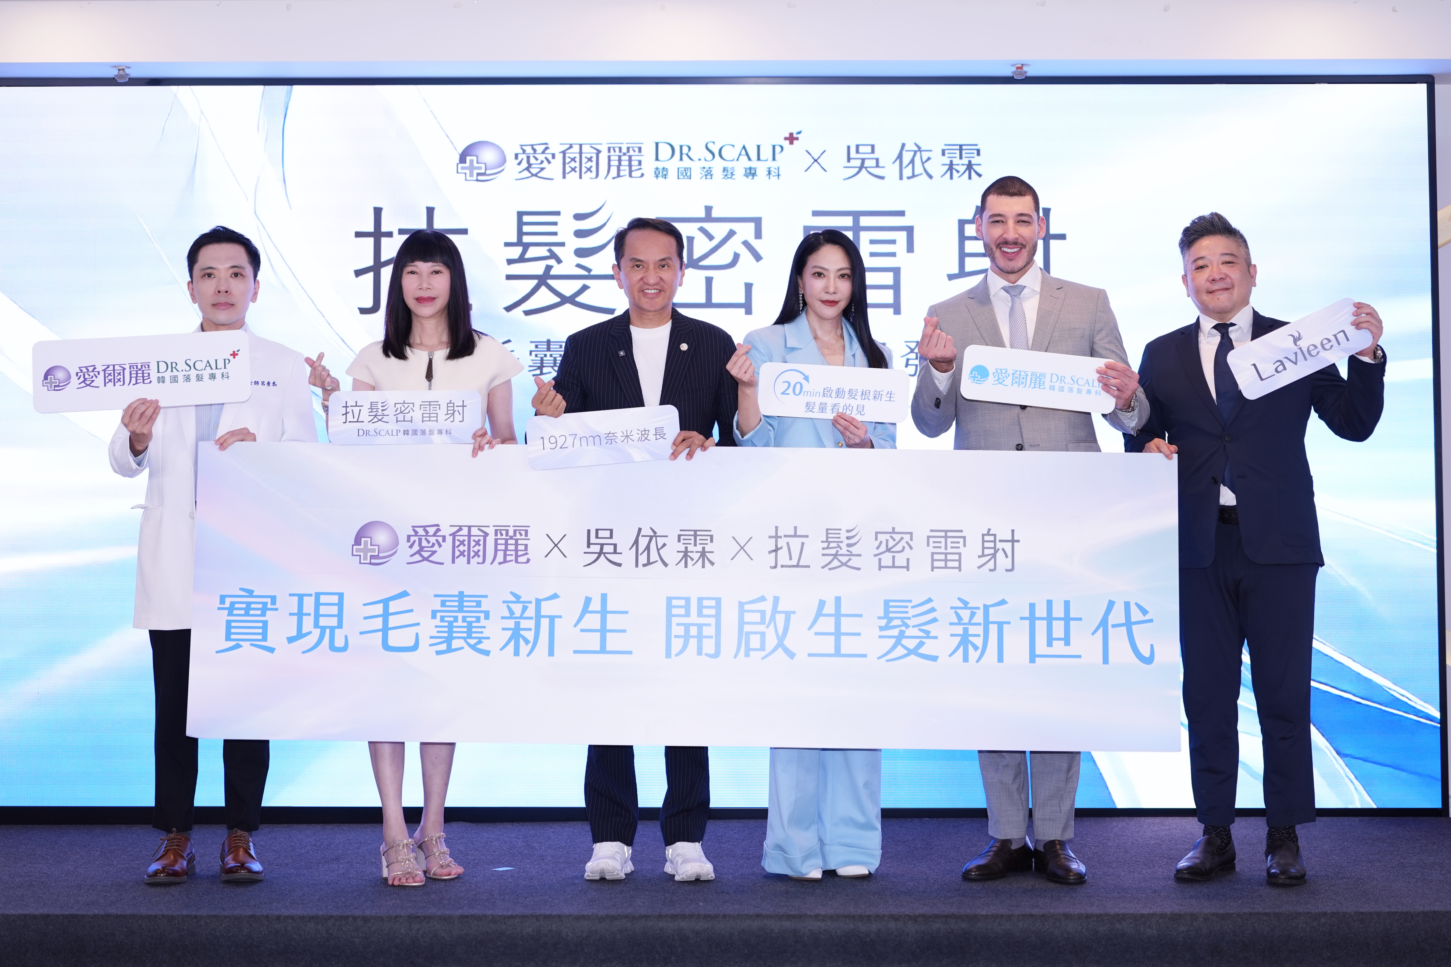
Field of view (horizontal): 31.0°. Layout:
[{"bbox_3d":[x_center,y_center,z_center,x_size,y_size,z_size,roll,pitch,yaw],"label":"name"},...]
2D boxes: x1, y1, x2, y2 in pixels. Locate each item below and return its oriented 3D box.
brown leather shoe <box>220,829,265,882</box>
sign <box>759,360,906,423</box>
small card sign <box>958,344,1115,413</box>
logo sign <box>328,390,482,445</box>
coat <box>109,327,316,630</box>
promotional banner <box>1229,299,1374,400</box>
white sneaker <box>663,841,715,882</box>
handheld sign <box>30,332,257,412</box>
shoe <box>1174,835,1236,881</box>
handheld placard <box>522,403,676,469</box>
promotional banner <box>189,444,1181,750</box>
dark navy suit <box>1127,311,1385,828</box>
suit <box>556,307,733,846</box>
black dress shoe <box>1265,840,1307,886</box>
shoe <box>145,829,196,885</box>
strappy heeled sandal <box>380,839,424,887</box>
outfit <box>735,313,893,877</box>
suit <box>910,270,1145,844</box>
[{"bbox_3d":[-1.232,0.944,6.654,0.107,0.116,0.290,1,-5,-17],"label":"brown leather shoe"},{"bbox_3d":[0.277,-0.233,6.696,0.385,0.135,0.010,3,-8,2],"label":"sign"},{"bbox_3d":[0.788,-0.266,6.638,0.385,0.135,0.010,5,-8,5],"label":"small card sign"},{"bbox_3d":[-0.811,-0.167,6.631,0.390,0.135,0.010,0,-8,-3],"label":"logo sign"},{"bbox_3d":[-1.341,-0.013,6.850,0.530,0.795,0.400,1,-4,-8],"label":"coat"},{"bbox_3d":[1.449,-0.339,6.620,0.372,0.138,0.012,-25,-4,14],"label":"promotional banner"},{"bbox_3d":[-0.101,0.973,6.854,0.110,0.108,0.295,1,-4,-10],"label":"white sneaker"},{"bbox_3d":[-1.478,-0.279,6.639,0.543,0.187,0.010,-2,-8,-11],"label":"handheld sign"},{"bbox_3d":[1.260,0.971,6.812,0.103,0.105,0.285,-3,-5,31],"label":"shoe"},{"bbox_3d":[-0.307,-0.115,6.570,0.384,0.138,0.012,-5,-7,-1],"label":"handheld placard"},{"bbox_3d":[-0.100,0.280,6.570,2.476,0.747,0.012,1,-8,0],"label":"promotional banner"},{"bbox_3d":[1.373,0.221,6.773,0.660,1.340,0.380,0,-4,7],"label":"dark navy suit"},{"bbox_3d":[-0.219,0.234,6.772,0.500,1.400,0.360,0,-4,-1],"label":"suit"},{"bbox_3d":[1.430,0.963,6.705,0.105,0.105,0.290,-1,-4,9],"label":"black dress shoe"},{"bbox_3d":[-1.422,0.960,6.764,0.108,0.120,0.295,0,-4,-4],"label":"shoe"},{"bbox_3d":[-0.825,0.954,6.650,0.088,0.115,0.225,1,-5,-19],"label":"strappy heeled sandal"},{"bbox_3d":[0.230,0.281,6.778,0.420,1.460,0.370,0,-4,-3],"label":"outfit"},{"bbox_3d":[0.785,0.186,6.835,0.600,1.505,0.420,0,-4,4],"label":"suit"}]

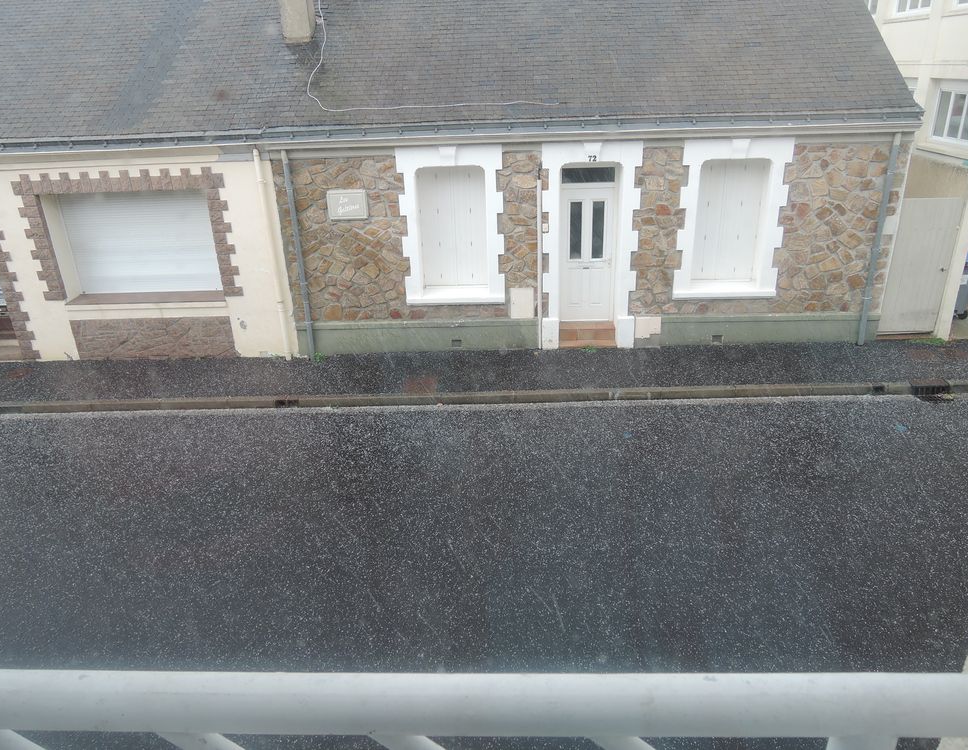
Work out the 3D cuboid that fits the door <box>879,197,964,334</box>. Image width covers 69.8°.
[{"bbox_3d":[6.523,-1.604,10.388,0.851,2.056,0.060,-1,22,2],"label":"door"}]

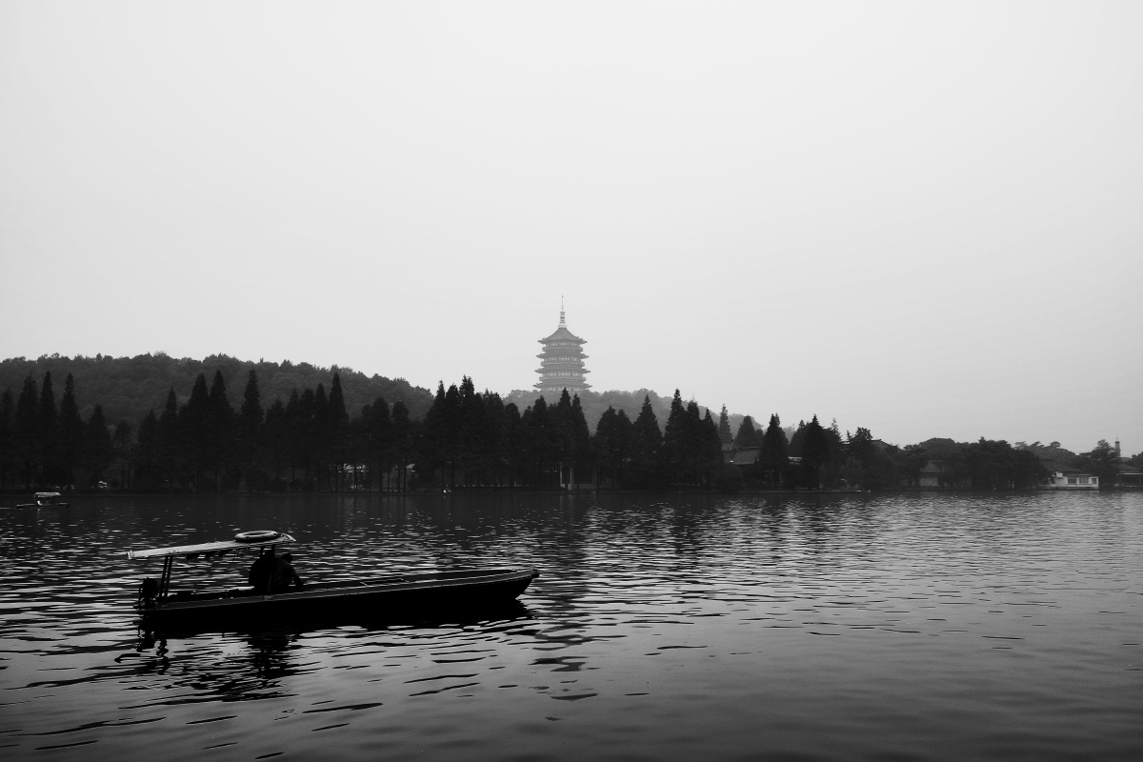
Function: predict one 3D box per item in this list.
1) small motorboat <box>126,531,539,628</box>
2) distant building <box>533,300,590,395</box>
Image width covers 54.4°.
[{"bbox_3d":[-4.058,3.450,20.283,7.503,1.480,1.600,2,-6,-24],"label":"small motorboat"},{"bbox_3d":[-4.320,-8.613,556.776,32.000,69.000,32.000,0,-5,0],"label":"distant building"}]

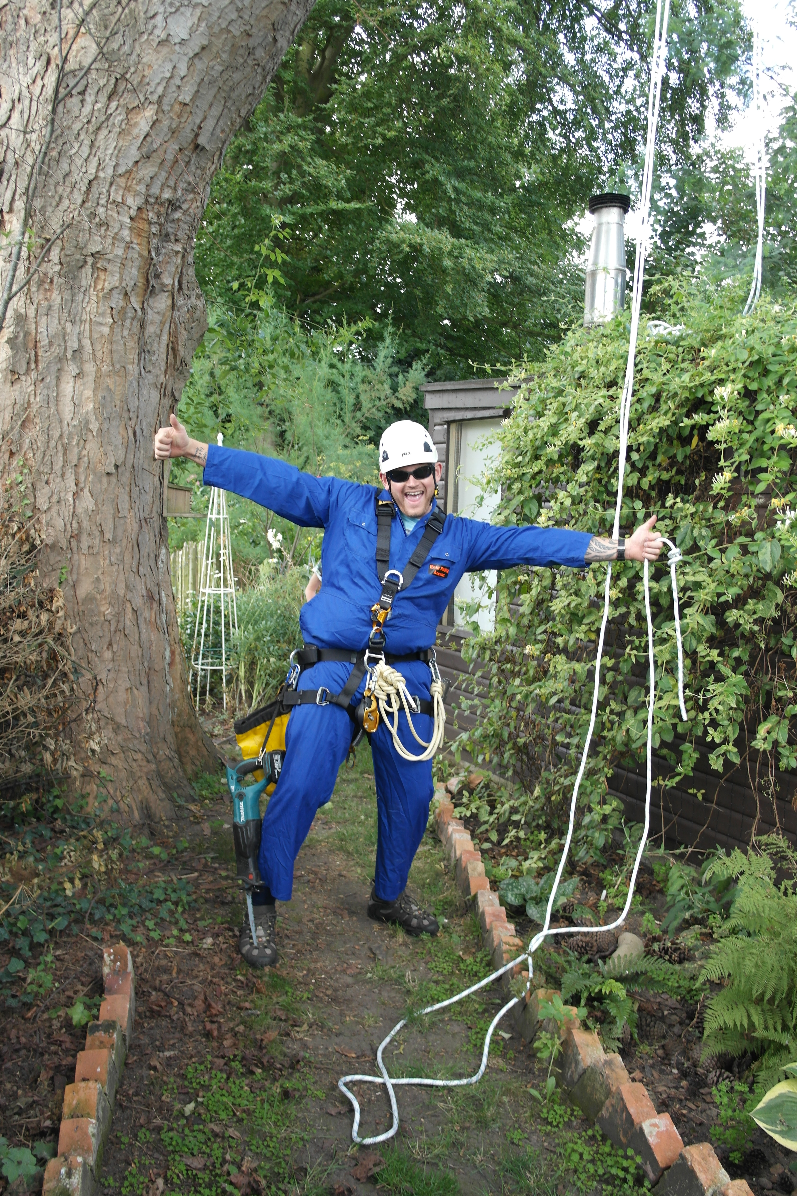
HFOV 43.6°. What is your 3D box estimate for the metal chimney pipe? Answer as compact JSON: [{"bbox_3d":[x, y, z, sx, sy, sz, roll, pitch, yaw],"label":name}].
[{"bbox_3d":[1.067,-1.705,5.100,0.210,0.740,0.210,2,5,0],"label":"metal chimney pipe"}]

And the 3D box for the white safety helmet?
[{"bbox_3d":[0.034,-0.503,3.320,0.205,0.168,0.270,-9,8,4],"label":"white safety helmet"}]

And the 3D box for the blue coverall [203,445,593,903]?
[{"bbox_3d":[-0.021,0.243,3.321,1.320,1.460,0.520,2,5,0],"label":"blue coverall"}]

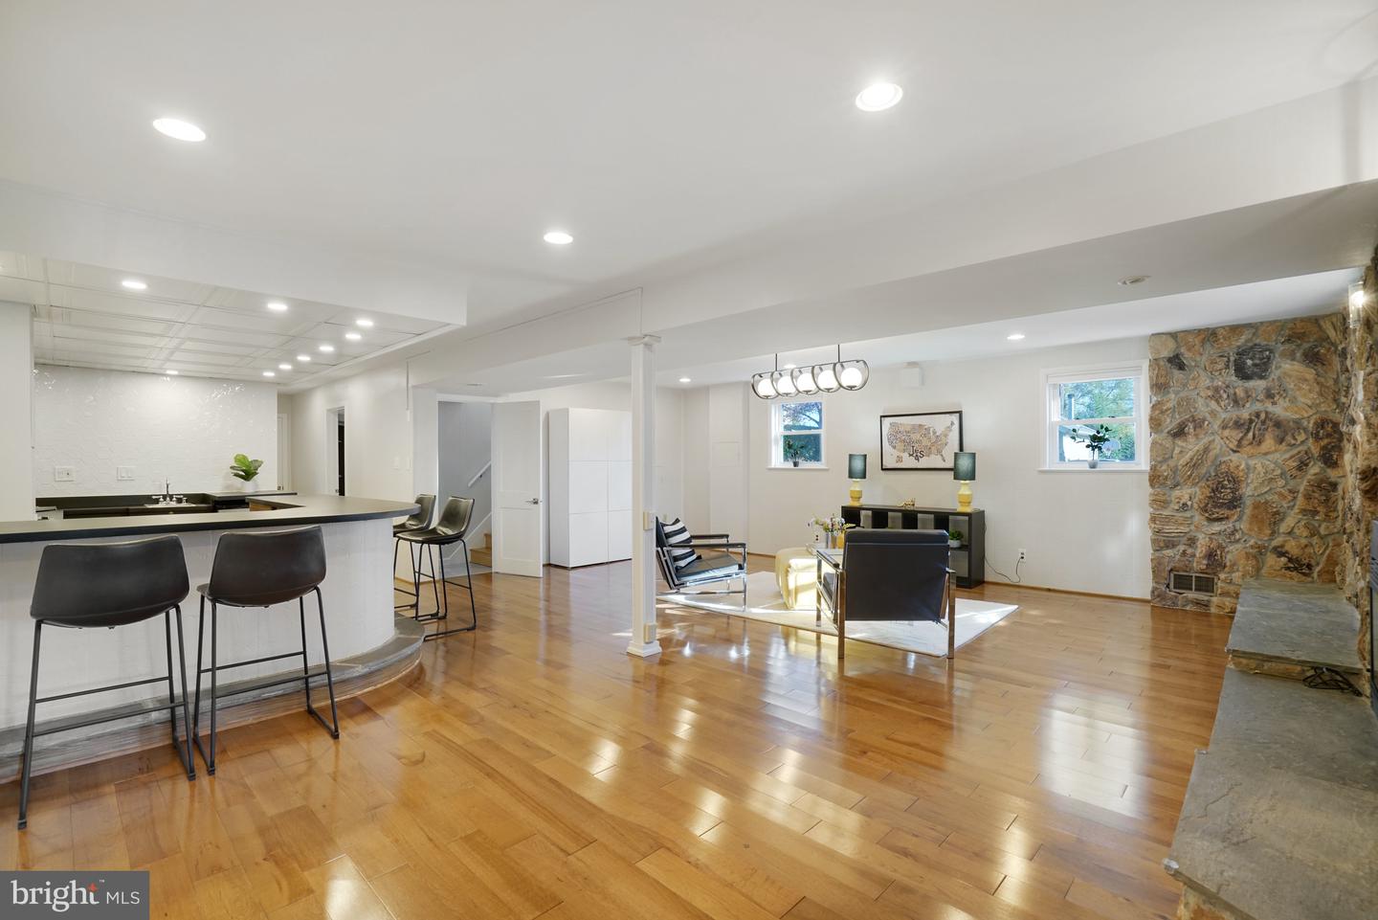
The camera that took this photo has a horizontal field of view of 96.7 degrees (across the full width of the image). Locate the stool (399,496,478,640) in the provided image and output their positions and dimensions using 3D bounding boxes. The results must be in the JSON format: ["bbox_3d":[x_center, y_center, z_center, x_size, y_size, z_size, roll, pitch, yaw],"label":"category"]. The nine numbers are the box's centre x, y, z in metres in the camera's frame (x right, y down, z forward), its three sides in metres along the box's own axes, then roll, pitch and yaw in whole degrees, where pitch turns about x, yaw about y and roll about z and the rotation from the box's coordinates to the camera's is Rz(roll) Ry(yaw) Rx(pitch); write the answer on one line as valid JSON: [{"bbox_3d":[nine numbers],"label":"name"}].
[{"bbox_3d":[-2.031,0.826,4.828,0.480,1.010,0.490,-1,0,43],"label":"stool"}]

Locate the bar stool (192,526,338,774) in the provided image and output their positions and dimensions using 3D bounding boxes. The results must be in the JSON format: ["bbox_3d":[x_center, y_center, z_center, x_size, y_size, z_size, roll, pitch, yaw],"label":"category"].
[{"bbox_3d":[-2.018,0.817,2.916,0.490,1.010,0.480,-1,0,43],"label":"bar stool"}]

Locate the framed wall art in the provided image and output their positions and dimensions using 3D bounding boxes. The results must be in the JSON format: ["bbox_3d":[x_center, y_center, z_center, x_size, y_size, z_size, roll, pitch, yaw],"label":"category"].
[{"bbox_3d":[2.666,-0.201,7.051,0.950,0.665,0.030,-1,0,43],"label":"framed wall art"}]

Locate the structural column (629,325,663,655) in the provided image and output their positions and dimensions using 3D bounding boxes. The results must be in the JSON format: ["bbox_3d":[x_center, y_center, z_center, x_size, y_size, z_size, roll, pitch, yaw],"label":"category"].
[{"bbox_3d":[-0.313,0.244,4.211,0.170,2.150,0.170,-1,0,43],"label":"structural column"}]

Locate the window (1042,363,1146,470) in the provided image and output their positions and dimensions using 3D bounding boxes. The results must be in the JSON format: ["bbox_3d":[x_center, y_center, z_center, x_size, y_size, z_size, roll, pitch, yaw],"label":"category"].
[{"bbox_3d":[3.918,-0.395,5.936,0.870,1.020,0.120,-1,0,43],"label":"window"}]

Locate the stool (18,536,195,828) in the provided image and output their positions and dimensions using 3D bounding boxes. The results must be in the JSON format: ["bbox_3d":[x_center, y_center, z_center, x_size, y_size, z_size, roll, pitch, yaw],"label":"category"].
[{"bbox_3d":[-2.394,0.817,2.527,0.490,1.010,0.480,-1,0,43],"label":"stool"}]

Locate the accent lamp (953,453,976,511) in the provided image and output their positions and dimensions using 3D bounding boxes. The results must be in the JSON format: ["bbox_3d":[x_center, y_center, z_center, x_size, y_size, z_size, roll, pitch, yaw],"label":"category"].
[{"bbox_3d":[2.901,0.224,6.451,0.235,0.620,0.235,-1,0,43],"label":"accent lamp"}]

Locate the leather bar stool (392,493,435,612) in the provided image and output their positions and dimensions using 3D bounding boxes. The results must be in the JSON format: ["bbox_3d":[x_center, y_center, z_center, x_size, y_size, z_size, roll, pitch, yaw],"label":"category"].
[{"bbox_3d":[-2.500,0.831,5.293,0.480,1.010,0.490,-1,0,43],"label":"leather bar stool"}]

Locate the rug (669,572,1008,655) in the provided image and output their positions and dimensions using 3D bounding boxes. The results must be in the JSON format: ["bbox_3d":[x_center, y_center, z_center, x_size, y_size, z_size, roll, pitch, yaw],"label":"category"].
[{"bbox_3d":[1.309,1.313,5.696,2.750,0.012,1.960,-1,0,43],"label":"rug"}]

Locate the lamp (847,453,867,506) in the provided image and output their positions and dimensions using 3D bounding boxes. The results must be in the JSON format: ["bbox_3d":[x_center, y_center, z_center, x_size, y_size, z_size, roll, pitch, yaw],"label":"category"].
[{"bbox_3d":[2.006,0.233,7.340,0.230,0.620,0.230,-1,0,43],"label":"lamp"}]

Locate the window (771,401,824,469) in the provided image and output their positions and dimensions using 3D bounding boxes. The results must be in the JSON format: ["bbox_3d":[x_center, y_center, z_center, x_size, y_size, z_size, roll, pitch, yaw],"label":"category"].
[{"bbox_3d":[1.480,-0.345,8.212,0.840,0.950,0.120,-1,0,43],"label":"window"}]

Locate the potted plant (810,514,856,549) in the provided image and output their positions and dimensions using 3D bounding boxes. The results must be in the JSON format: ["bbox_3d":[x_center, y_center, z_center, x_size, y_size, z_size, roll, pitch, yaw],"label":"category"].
[{"bbox_3d":[1.347,0.665,5.705,0.410,0.320,0.270,0,0,13],"label":"potted plant"}]

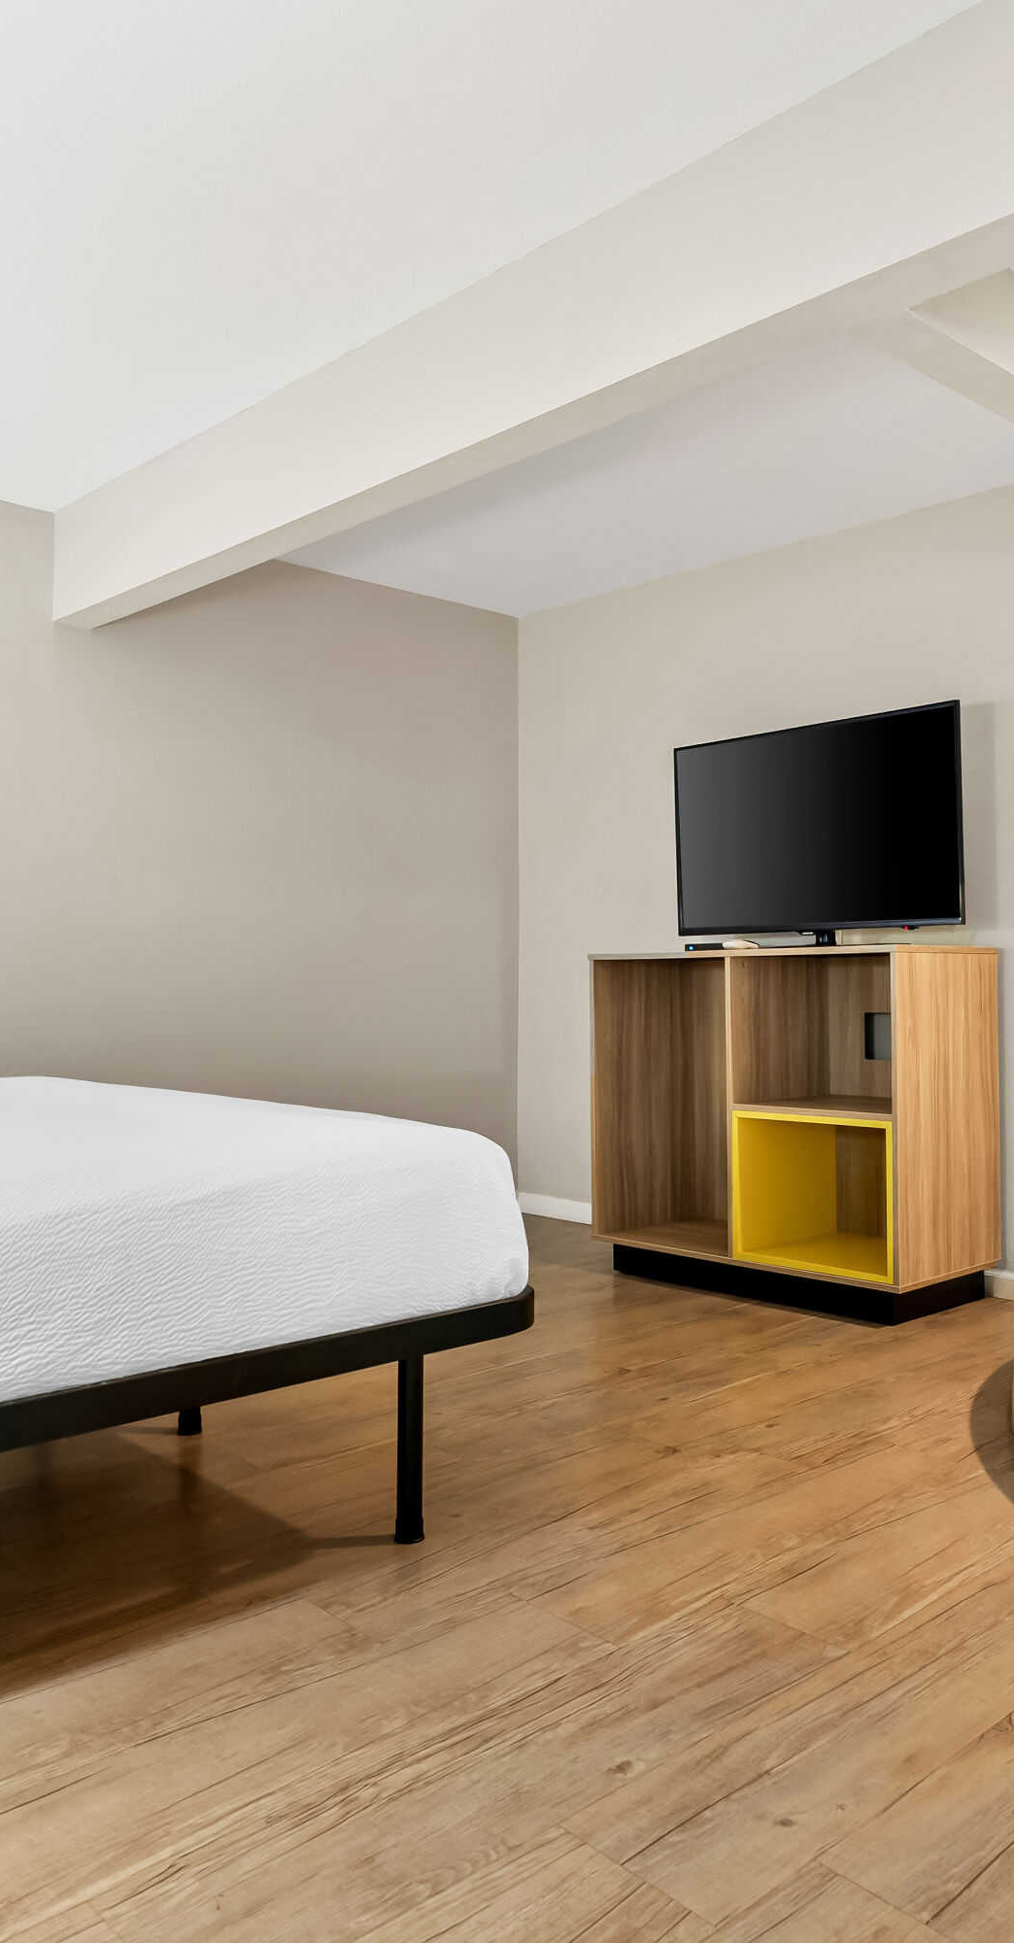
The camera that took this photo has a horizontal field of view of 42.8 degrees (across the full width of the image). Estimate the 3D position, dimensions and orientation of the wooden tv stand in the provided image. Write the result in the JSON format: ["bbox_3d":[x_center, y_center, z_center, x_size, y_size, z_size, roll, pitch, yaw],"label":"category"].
[{"bbox_3d":[0.890,0.464,4.111,0.609,1.051,1.099,0,0,-44],"label":"wooden tv stand"}]

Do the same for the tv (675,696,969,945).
[{"bbox_3d":[0.953,-0.409,4.128,0.200,0.693,1.079,0,0,-44],"label":"tv"}]

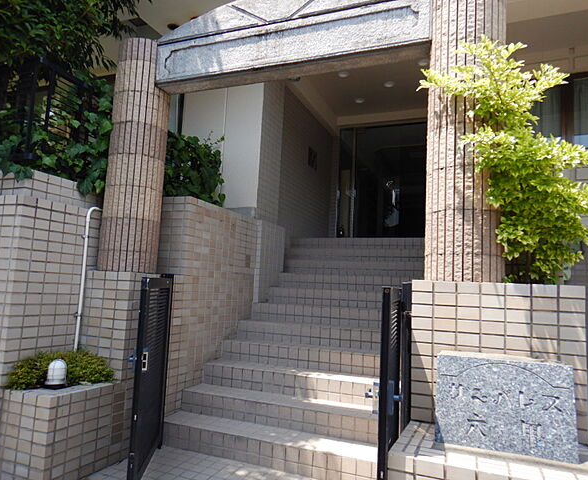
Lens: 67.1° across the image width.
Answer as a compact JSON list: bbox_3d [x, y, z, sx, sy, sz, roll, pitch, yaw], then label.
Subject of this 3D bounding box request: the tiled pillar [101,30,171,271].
[{"bbox_3d":[-1.220,-0.628,3.467,0.417,1.768,0.417,0,-7,22],"label":"tiled pillar"}]

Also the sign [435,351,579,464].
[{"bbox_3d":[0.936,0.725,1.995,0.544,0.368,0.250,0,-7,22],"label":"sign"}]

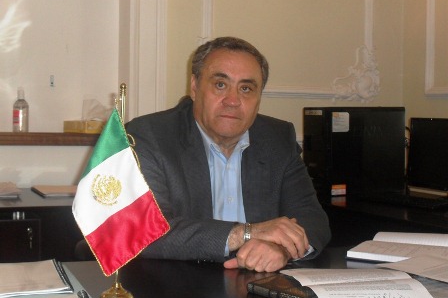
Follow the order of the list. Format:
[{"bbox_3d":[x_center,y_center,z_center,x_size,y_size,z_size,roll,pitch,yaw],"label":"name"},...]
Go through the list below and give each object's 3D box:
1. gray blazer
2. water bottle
[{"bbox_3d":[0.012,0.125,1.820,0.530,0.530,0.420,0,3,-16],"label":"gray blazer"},{"bbox_3d":[-0.895,-0.173,3.250,0.068,0.198,0.068,1,3,0],"label":"water bottle"}]

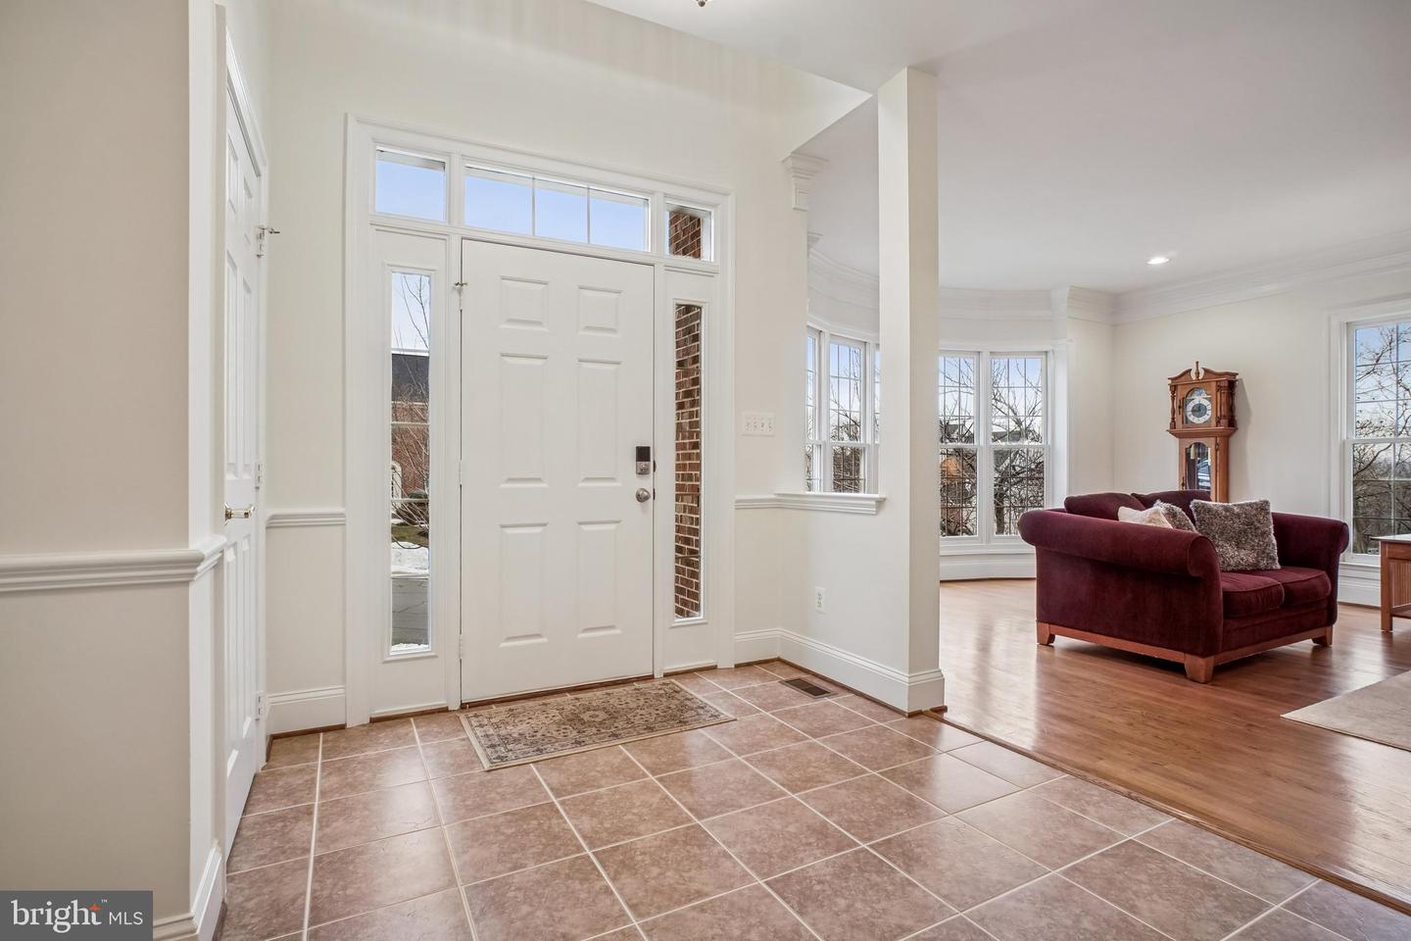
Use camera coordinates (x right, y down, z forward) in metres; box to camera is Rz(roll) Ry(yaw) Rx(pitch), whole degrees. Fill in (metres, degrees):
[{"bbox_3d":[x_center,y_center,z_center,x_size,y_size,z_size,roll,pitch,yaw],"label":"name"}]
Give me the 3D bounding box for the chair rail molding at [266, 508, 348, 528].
[{"bbox_3d":[-1.614,0.191,2.542,0.290,0.070,0.035,0,0,-25],"label":"chair rail molding"}]

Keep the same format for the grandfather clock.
[{"bbox_3d":[4.375,0.045,5.535,0.270,1.950,0.460,0,0,-28],"label":"grandfather clock"}]

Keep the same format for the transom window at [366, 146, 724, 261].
[{"bbox_3d":[-0.687,-1.244,3.003,1.610,0.300,0.090,0,0,-25],"label":"transom window"}]

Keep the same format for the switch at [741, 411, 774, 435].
[{"bbox_3d":[0.293,-0.255,3.436,0.205,0.120,0.012,0,0,-25],"label":"switch"}]

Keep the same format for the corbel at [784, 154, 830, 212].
[{"bbox_3d":[0.542,-1.587,3.503,0.240,0.240,0.140,0,0,-25],"label":"corbel"}]

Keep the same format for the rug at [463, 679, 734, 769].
[{"bbox_3d":[-0.462,1.045,2.670,0.995,0.012,0.585,0,0,-28],"label":"rug"}]

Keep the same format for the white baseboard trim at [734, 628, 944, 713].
[{"bbox_3d":[0.606,0.964,3.051,0.560,0.160,0.950,0,0,-27],"label":"white baseboard trim"}]

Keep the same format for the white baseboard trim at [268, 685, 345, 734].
[{"bbox_3d":[-1.619,0.976,2.549,0.270,0.165,0.025,0,0,-25],"label":"white baseboard trim"}]

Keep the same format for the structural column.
[{"bbox_3d":[0.893,-0.328,2.760,0.190,2.740,0.190,0,0,-27],"label":"structural column"}]

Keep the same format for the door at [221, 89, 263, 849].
[{"bbox_3d":[-1.405,0.031,1.880,0.040,2.030,0.660,0,0,-29],"label":"door"}]

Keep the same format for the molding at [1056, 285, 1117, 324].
[{"bbox_3d":[3.651,-1.589,6.028,0.740,0.260,0.130,0,0,-26],"label":"molding"}]

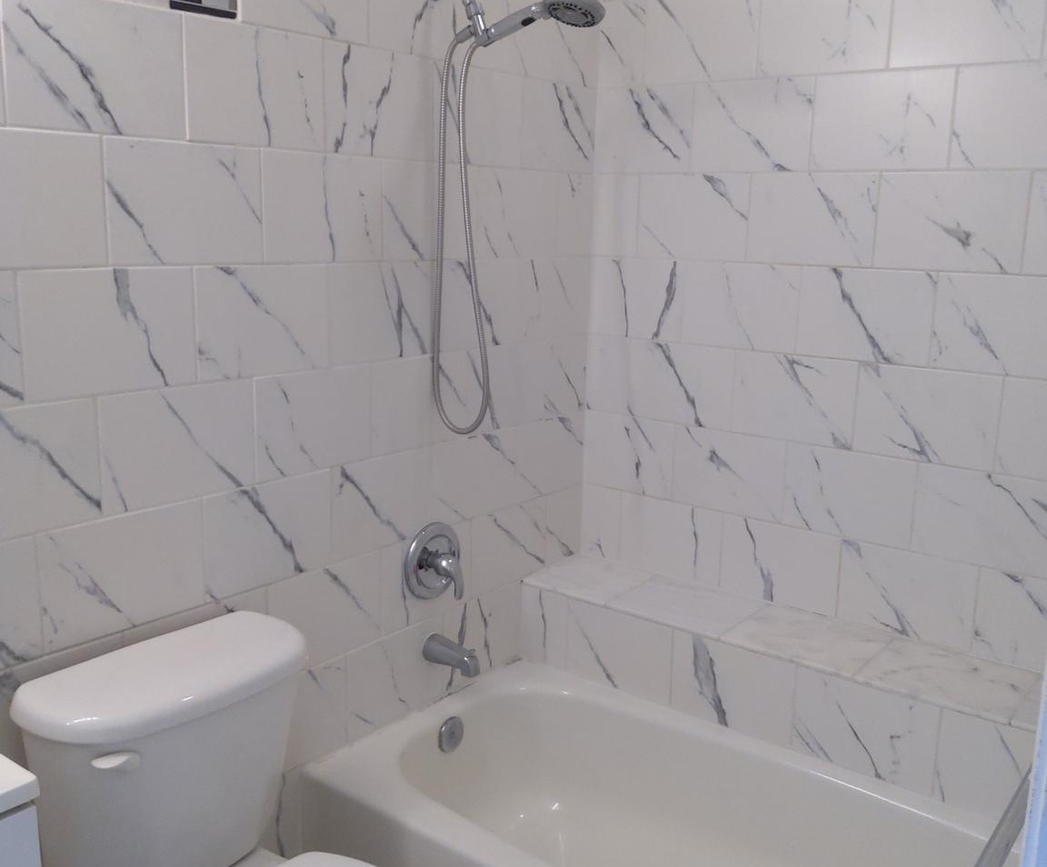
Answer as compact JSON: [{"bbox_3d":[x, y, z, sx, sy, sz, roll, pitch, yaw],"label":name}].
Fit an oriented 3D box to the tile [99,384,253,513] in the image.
[{"bbox_3d":[-0.601,0.018,1.842,0.010,0.204,0.302,10,15,37],"label":"tile"}]

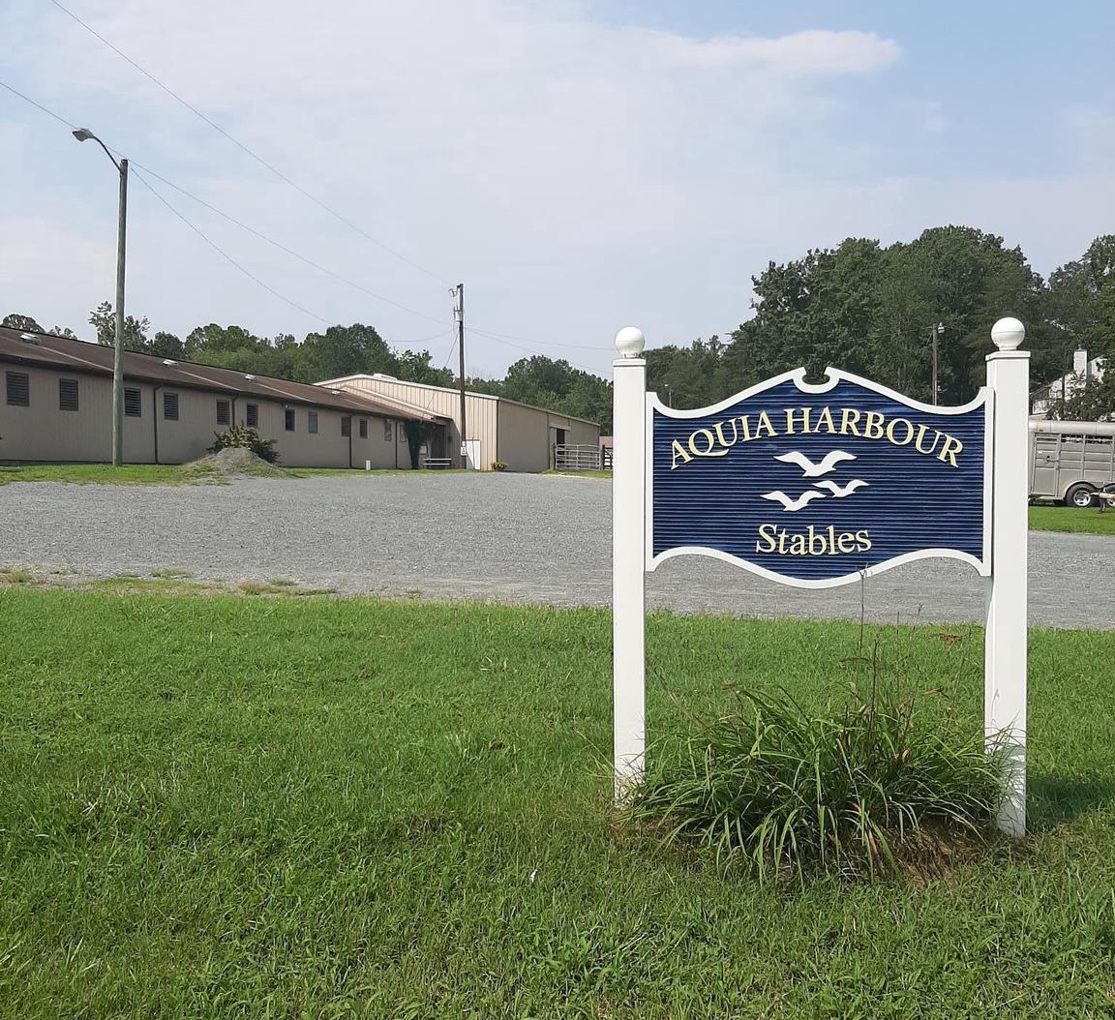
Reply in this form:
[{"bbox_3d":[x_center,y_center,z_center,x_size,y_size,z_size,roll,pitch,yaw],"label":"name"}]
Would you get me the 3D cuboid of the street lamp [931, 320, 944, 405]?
[{"bbox_3d":[18.759,-5.118,54.871,0.600,8.352,0.300,0,1,11],"label":"street lamp"}]

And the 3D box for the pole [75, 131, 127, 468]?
[{"bbox_3d":[-12.031,-5.443,29.276,0.360,8.550,1.750,2,1,29],"label":"pole"}]

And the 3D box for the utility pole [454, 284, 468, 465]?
[{"bbox_3d":[-5.702,-7.924,65.724,0.750,10.984,0.550,-1,2,-45],"label":"utility pole"}]

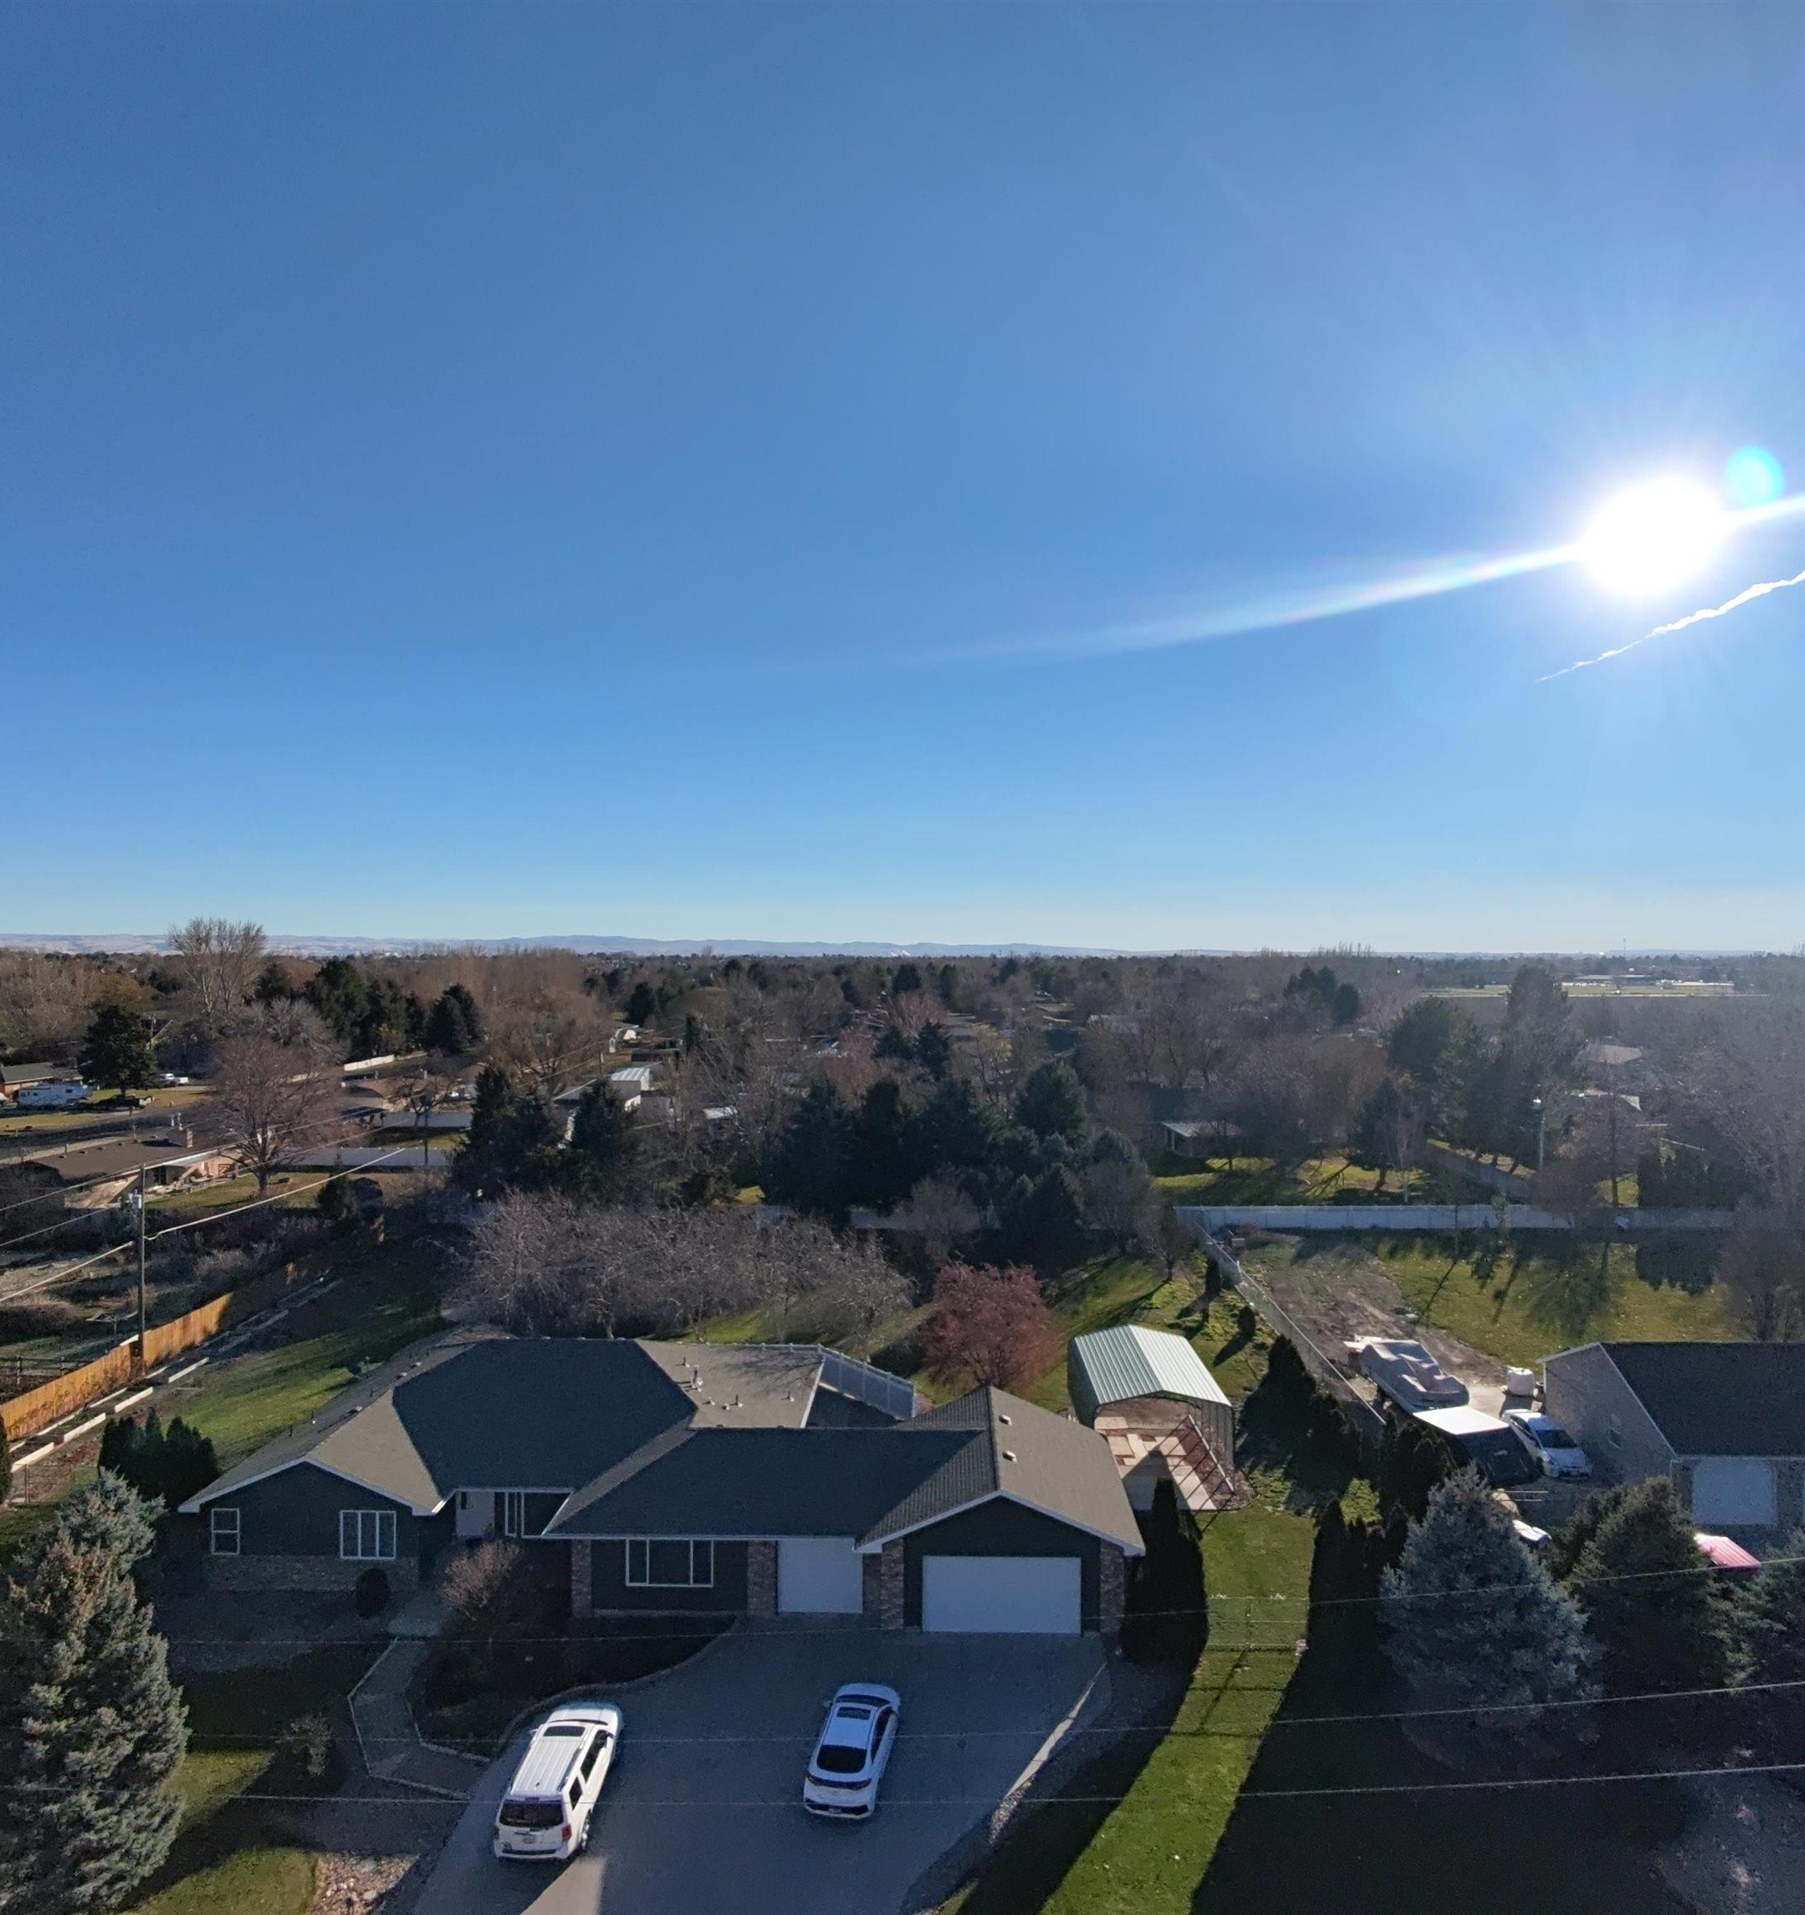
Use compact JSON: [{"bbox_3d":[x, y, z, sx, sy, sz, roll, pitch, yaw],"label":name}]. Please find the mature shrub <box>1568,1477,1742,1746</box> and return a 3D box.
[{"bbox_3d":[21.550,18.258,33.908,4.353,6.540,4.353,0,0,0],"label":"mature shrub"}]

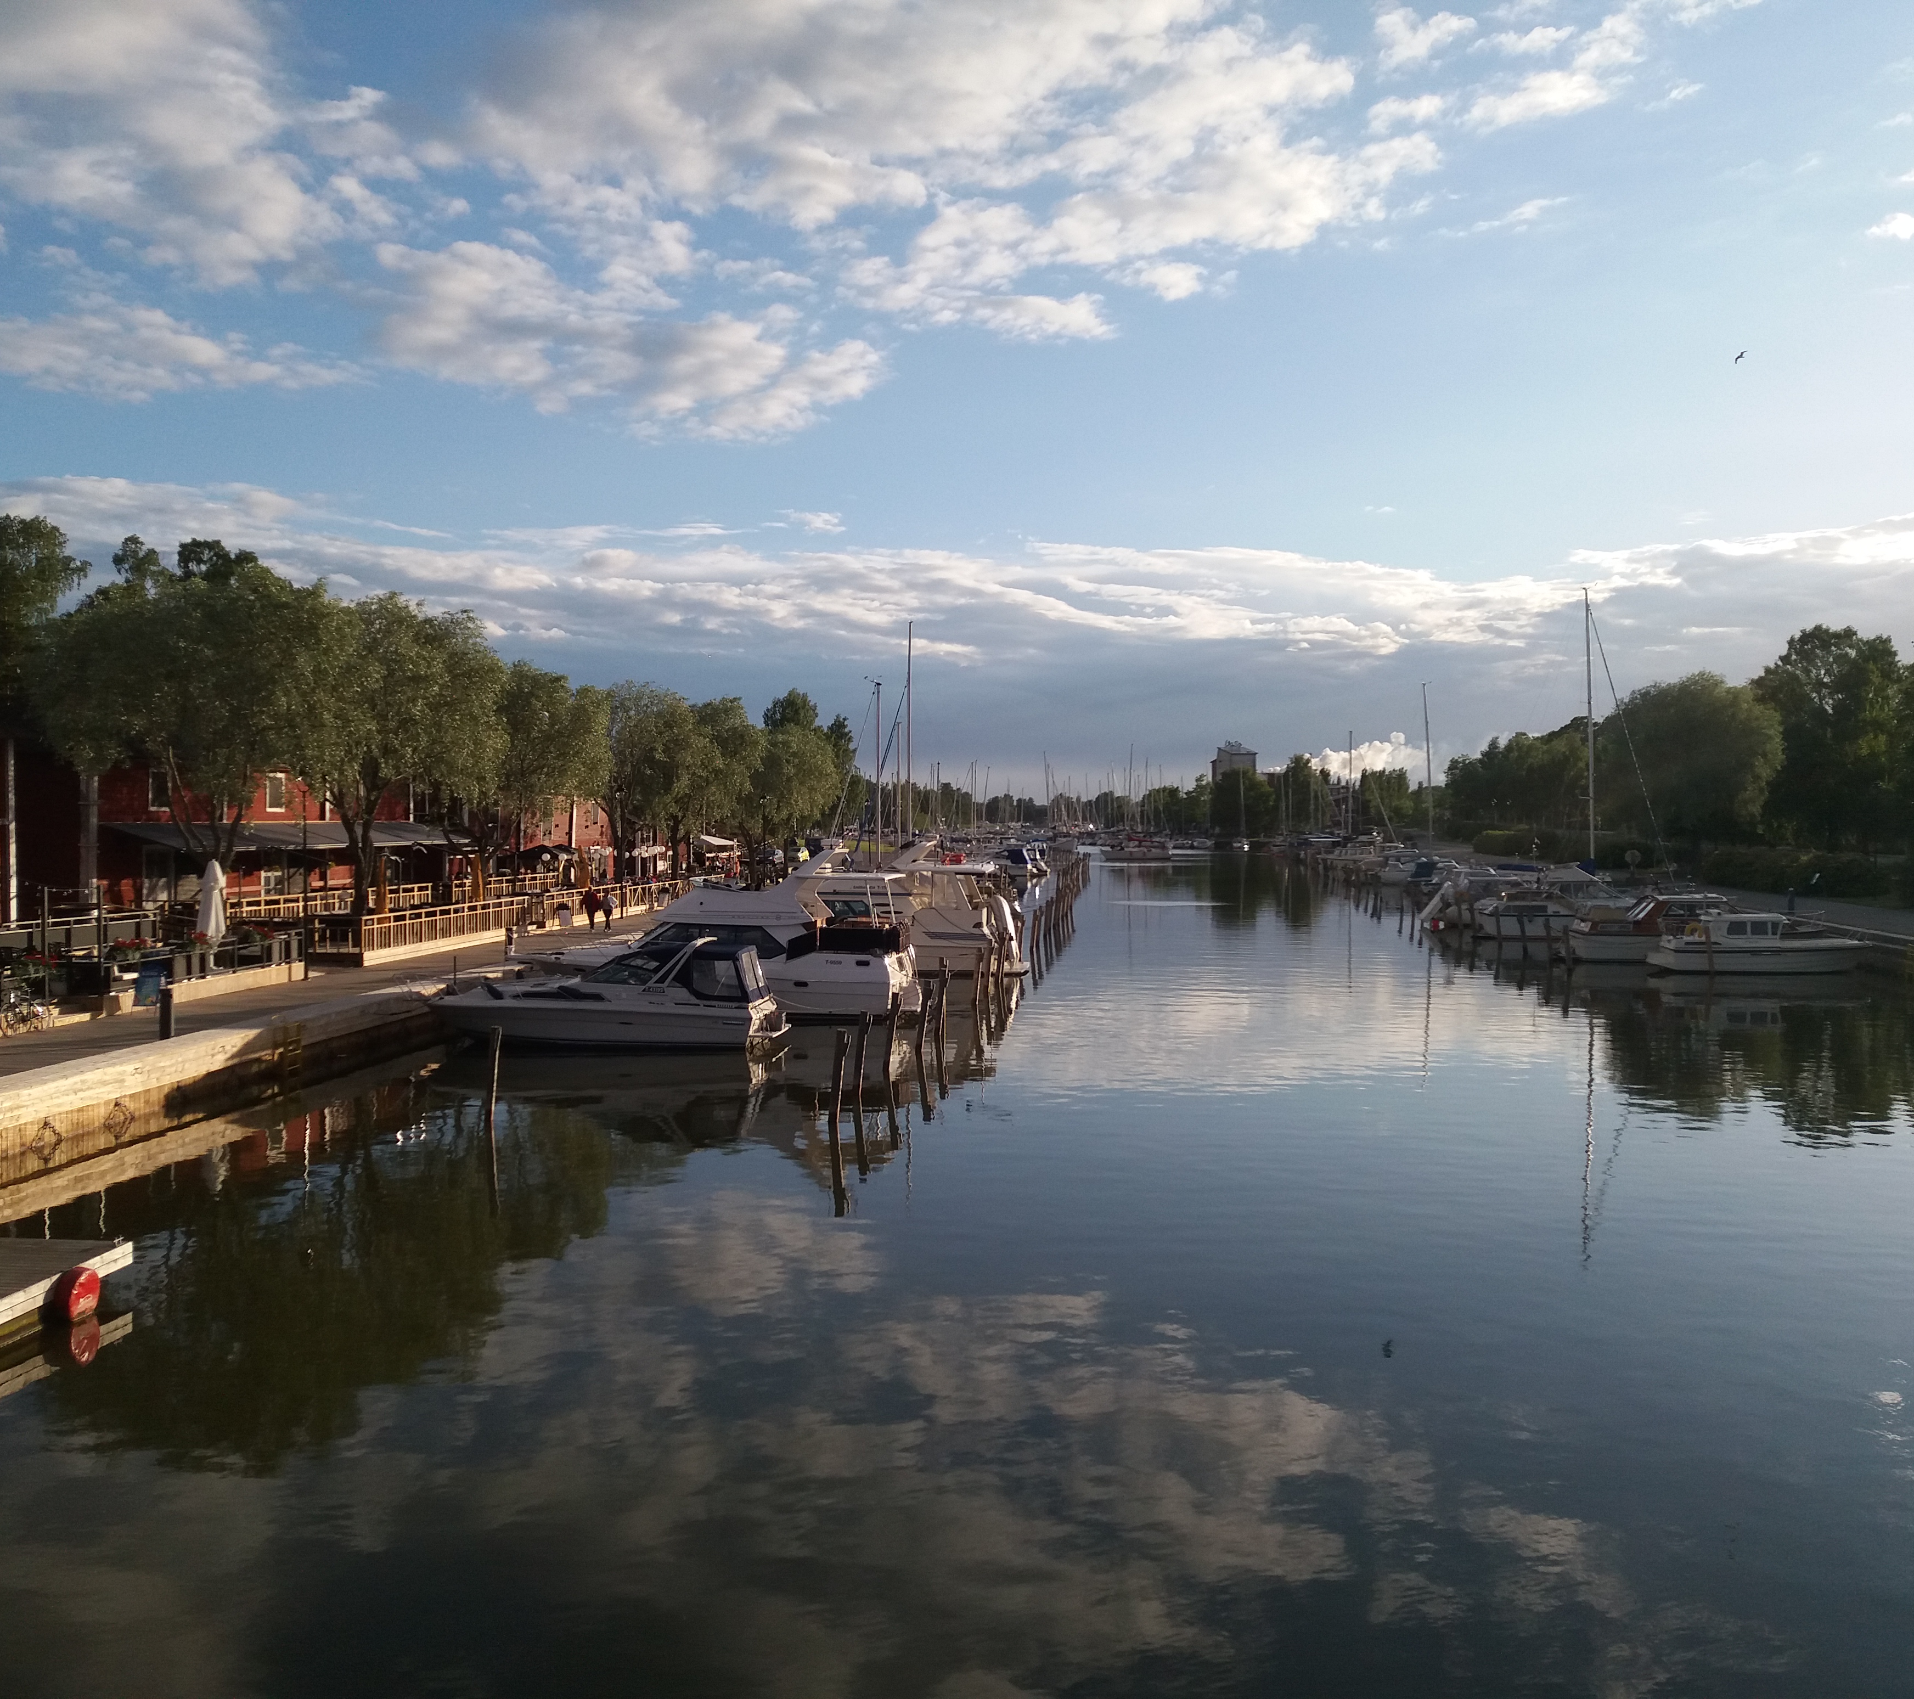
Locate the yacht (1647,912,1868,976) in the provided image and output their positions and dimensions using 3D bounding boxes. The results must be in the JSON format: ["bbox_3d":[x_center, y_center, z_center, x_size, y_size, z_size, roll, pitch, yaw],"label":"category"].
[{"bbox_3d":[29.600,3.374,67.130,7.600,2.250,2.600,0,0,2],"label":"yacht"}]

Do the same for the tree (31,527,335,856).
[{"bbox_3d":[-21.224,-2.760,49.979,8.300,10.900,8.300,0,0,0],"label":"tree"}]

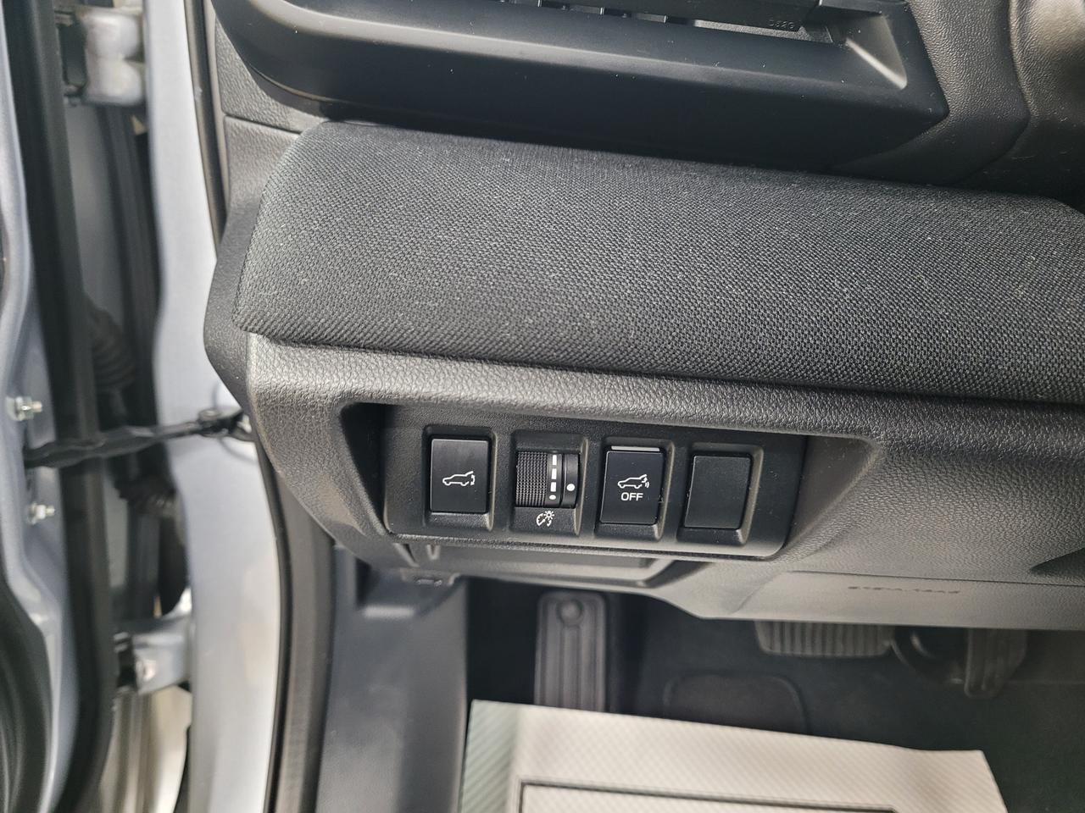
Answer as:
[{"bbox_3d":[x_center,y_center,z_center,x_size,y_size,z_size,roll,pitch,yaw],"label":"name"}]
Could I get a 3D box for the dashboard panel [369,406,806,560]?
[{"bbox_3d":[0.019,0.028,0.328,0.163,0.053,0.028,3,22,0],"label":"dashboard panel"}]

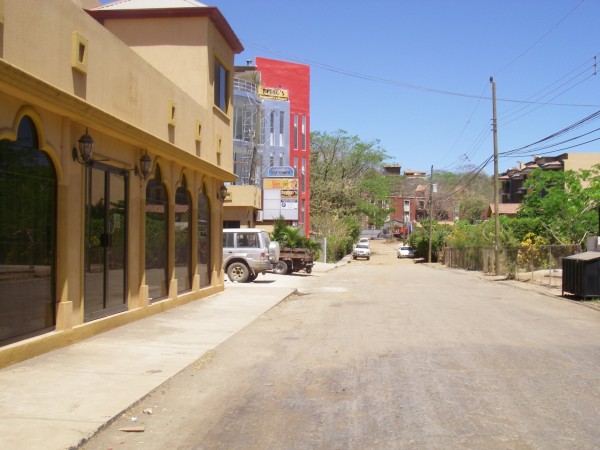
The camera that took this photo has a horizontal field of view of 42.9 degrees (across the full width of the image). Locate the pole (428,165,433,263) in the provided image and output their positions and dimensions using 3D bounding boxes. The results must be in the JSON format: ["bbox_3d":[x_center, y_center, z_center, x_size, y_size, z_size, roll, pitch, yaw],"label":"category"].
[{"bbox_3d":[12.223,-1.024,71.000,0.260,9.100,0.260,1,-1,5],"label":"pole"}]

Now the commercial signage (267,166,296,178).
[{"bbox_3d":[-1.171,-3.235,47.000,1.660,0.700,0.140,0,-1,5],"label":"commercial signage"}]

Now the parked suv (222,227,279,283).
[{"bbox_3d":[-3.070,1.120,27.980,4.650,1.870,1.740,0,-1,8],"label":"parked suv"}]

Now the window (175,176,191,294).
[{"bbox_3d":[-2.694,0.179,17.715,0.150,2.750,1.880,0,-1,5],"label":"window"}]

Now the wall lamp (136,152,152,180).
[{"bbox_3d":[-2.845,-1.082,14.010,0.280,0.520,0.210,0,-1,5],"label":"wall lamp"}]

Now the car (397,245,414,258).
[{"bbox_3d":[12.683,3.281,91.000,1.660,1.440,4.200,0,-1,2],"label":"car"}]

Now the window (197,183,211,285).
[{"bbox_3d":[-2.494,0.237,19.925,0.150,2.730,1.860,0,-1,5],"label":"window"}]

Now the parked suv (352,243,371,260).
[{"bbox_3d":[6.452,2.835,79.500,1.740,1.690,4.400,0,-1,5],"label":"parked suv"}]

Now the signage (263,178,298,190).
[{"bbox_3d":[-1.133,-2.378,45.000,2.070,0.650,0.150,0,-1,4],"label":"signage"}]

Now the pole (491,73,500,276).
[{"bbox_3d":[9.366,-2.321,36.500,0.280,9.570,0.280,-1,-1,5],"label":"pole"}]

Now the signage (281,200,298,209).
[{"bbox_3d":[-0.647,-1.263,47.000,1.080,0.500,0.080,0,-1,5],"label":"signage"}]

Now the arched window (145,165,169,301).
[{"bbox_3d":[-2.862,0.151,15.340,0.150,2.730,1.600,0,-1,5],"label":"arched window"}]

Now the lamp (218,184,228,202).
[{"bbox_3d":[-2.147,-0.884,21.400,0.290,0.510,0.230,0,-1,5],"label":"lamp"}]

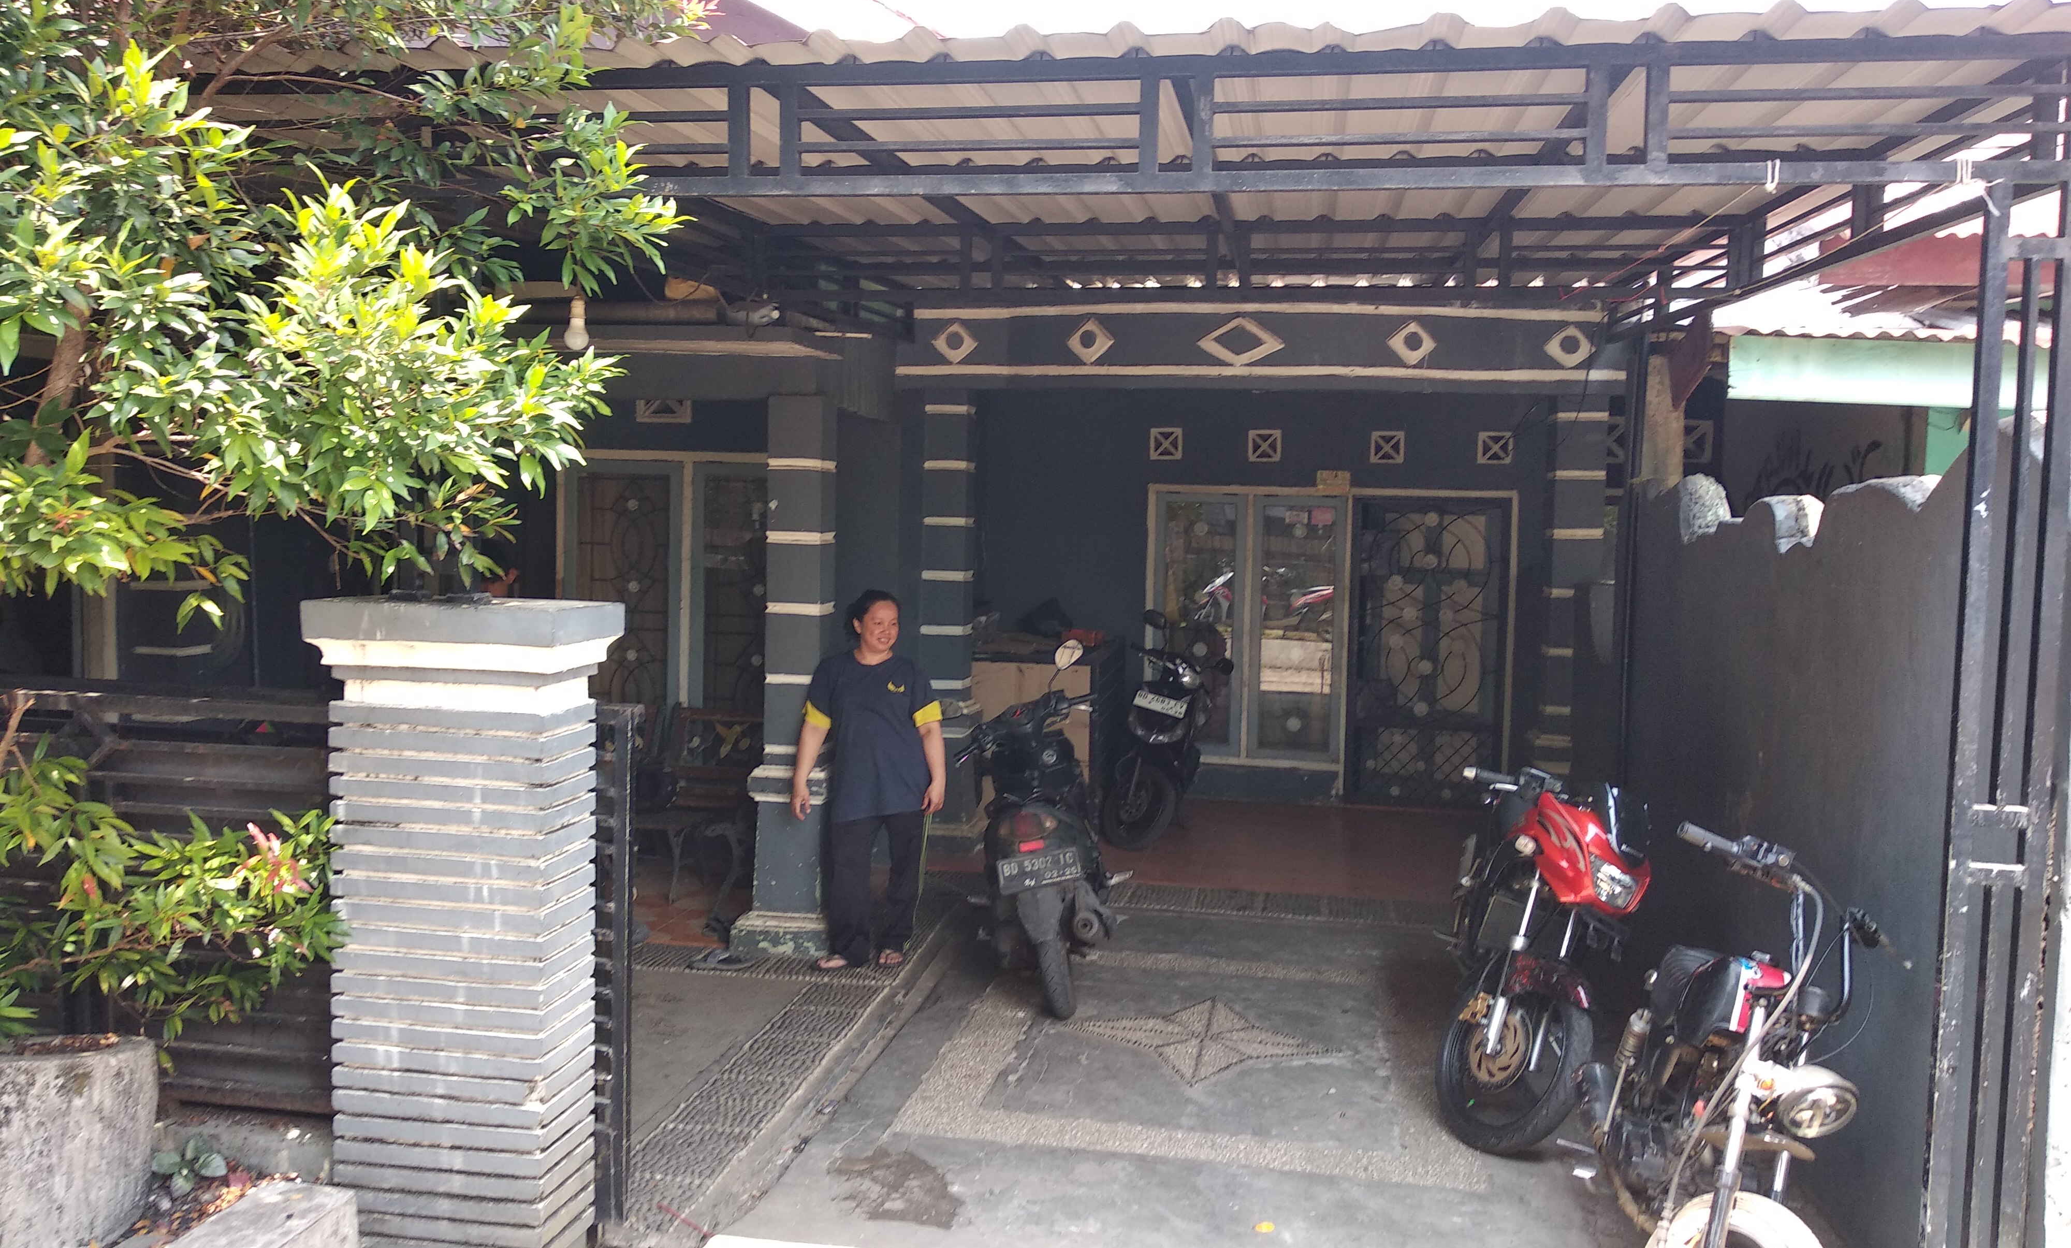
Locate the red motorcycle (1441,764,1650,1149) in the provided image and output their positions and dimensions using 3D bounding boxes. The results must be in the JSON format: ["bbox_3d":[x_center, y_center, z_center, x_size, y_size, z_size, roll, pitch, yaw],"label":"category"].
[{"bbox_3d":[1.615,0.926,4.965,0.720,1.080,1.980,2,3,14],"label":"red motorcycle"}]

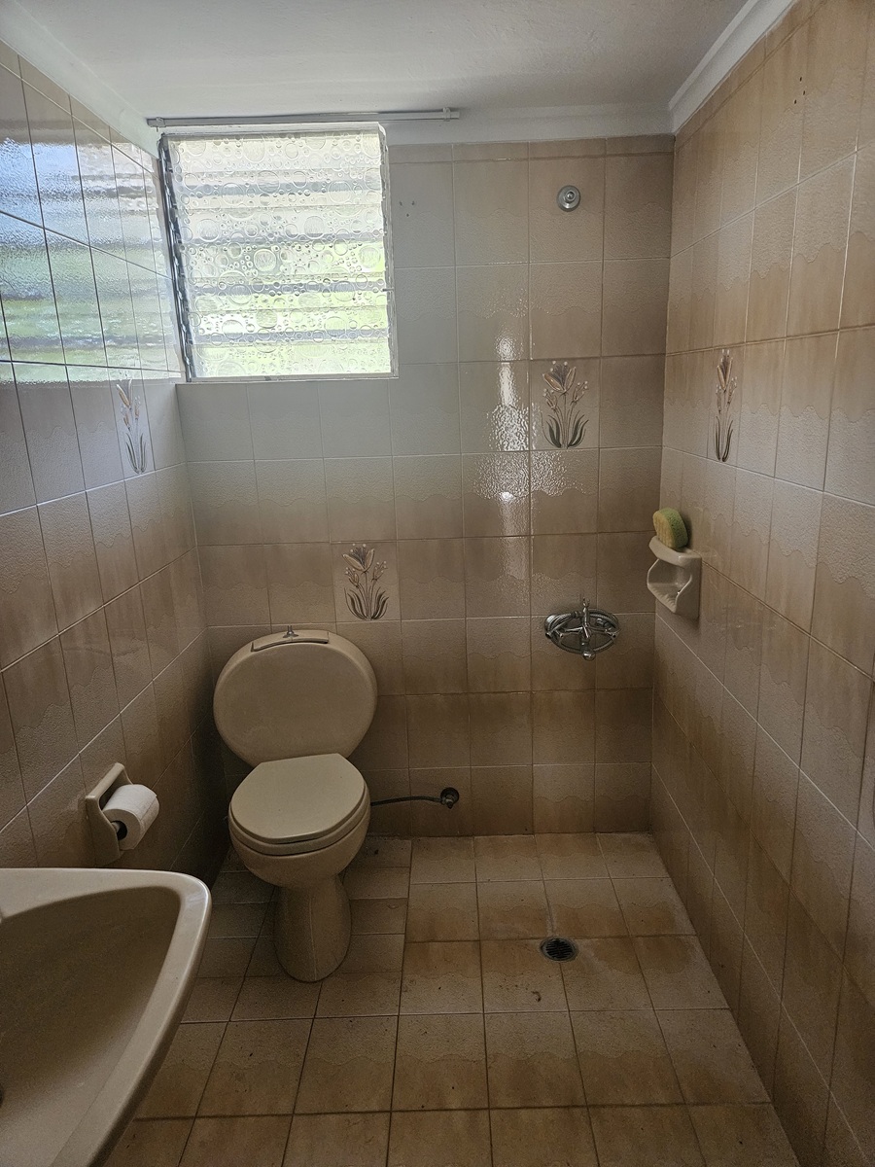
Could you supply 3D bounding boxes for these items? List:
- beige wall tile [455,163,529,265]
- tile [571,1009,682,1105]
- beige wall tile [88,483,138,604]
[{"bbox_3d":[0.148,-0.998,2.103,0.199,0.250,0.010,-2,14,1],"label":"beige wall tile"},{"bbox_3d":[0.411,1.049,1.717,0.199,0.010,0.249,-2,14,1],"label":"tile"},{"bbox_3d":[-0.741,-0.096,1.768,0.010,0.250,0.199,-2,14,1],"label":"beige wall tile"}]

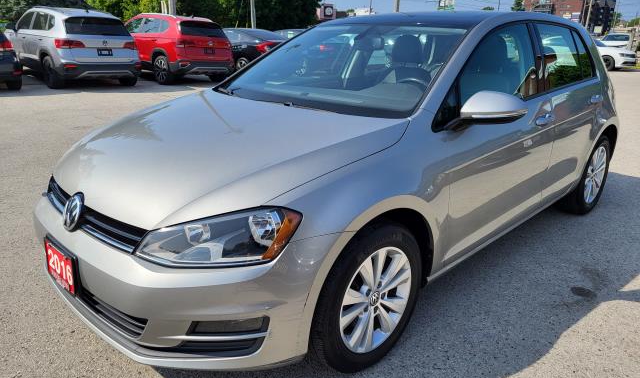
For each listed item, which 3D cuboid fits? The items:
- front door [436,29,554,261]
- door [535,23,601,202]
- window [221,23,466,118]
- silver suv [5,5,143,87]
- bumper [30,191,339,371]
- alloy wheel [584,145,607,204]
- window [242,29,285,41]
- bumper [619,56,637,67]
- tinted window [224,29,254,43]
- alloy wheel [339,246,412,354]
[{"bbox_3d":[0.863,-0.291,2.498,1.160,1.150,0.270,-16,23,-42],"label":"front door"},{"bbox_3d":[1.581,-0.513,3.118,1.000,1.080,0.260,-16,24,-42],"label":"door"},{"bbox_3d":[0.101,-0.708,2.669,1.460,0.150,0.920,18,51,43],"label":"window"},{"bbox_3d":[-6.186,-3.515,11.665,4.460,1.640,1.840,19,24,40],"label":"silver suv"},{"bbox_3d":[-0.768,0.268,2.105,0.670,0.520,1.780,-16,23,-42],"label":"bumper"},{"bbox_3d":[2.067,-0.115,3.730,0.440,0.440,0.180,-16,23,-42],"label":"alloy wheel"},{"bbox_3d":[-1.646,-4.471,14.000,0.600,0.400,1.200,14,22,38],"label":"window"},{"bbox_3d":[14.012,-5.800,21.869,1.700,0.480,0.420,-15,23,-41],"label":"bumper"},{"bbox_3d":[-2.506,-4.717,14.870,1.500,0.450,0.200,17,24,41],"label":"tinted window"},{"bbox_3d":[0.175,0.421,1.960,0.440,0.440,0.170,-16,24,-42],"label":"alloy wheel"}]

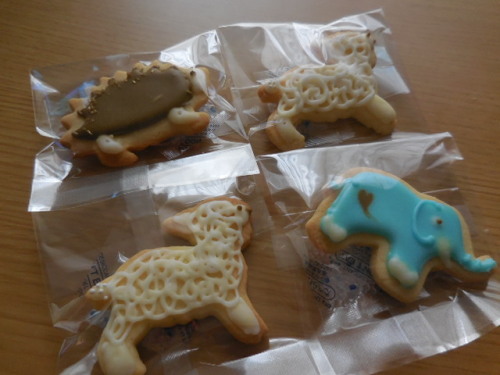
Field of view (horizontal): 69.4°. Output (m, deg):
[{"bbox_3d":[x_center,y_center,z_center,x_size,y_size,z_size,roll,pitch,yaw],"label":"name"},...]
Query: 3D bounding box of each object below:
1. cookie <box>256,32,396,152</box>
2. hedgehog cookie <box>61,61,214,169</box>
[{"bbox_3d":[0.039,-0.055,0.199,0.072,0.012,0.064,-8,69,-7],"label":"cookie"},{"bbox_3d":[-0.056,-0.041,0.187,0.081,0.012,0.047,-23,71,-12],"label":"hedgehog cookie"}]

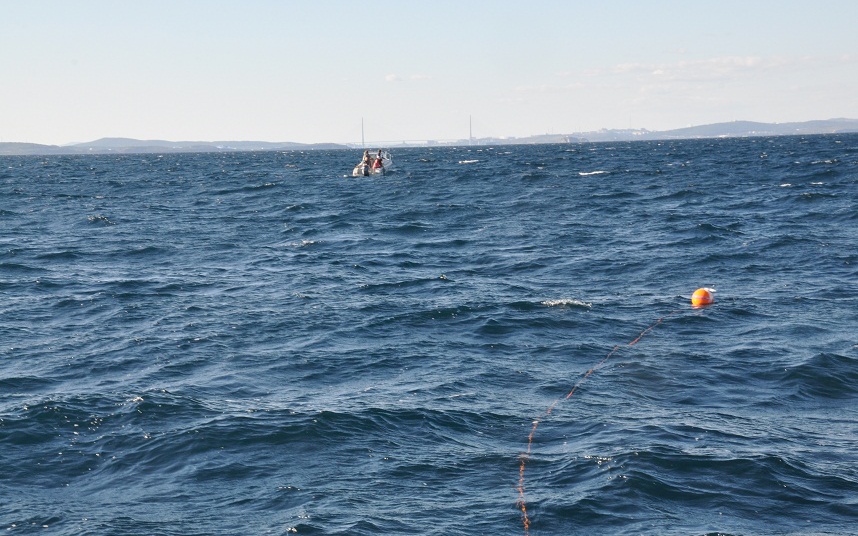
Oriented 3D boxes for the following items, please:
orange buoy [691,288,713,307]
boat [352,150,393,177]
[{"bbox_3d":[3.566,0.410,22.300,0.285,0.285,0.285,-2,4,0],"label":"orange buoy"},{"bbox_3d":[-3.494,-7.236,121.000,2.100,1.850,5.500,0,4,15],"label":"boat"}]

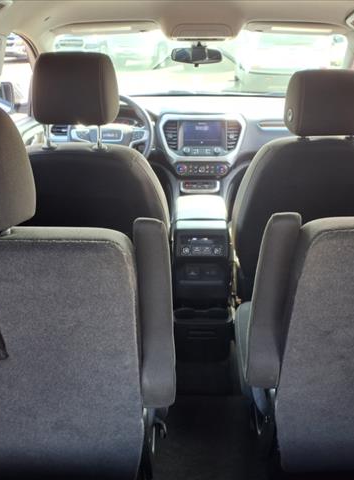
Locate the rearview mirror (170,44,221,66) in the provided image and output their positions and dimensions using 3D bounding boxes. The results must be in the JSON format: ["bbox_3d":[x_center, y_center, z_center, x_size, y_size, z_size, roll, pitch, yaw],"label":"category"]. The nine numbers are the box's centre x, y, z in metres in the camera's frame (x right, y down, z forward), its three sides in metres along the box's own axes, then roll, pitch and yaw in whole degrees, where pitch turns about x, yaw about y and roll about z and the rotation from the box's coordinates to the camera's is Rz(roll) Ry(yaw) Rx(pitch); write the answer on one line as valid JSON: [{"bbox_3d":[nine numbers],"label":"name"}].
[{"bbox_3d":[0.088,-0.834,2.263,0.235,0.075,0.050,4,23,9],"label":"rearview mirror"}]

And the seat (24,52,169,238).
[{"bbox_3d":[-0.314,-0.225,1.977,0.540,1.000,0.760,1,23,1],"label":"seat"}]

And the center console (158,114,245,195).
[{"bbox_3d":[0.095,-0.407,2.302,0.400,0.310,0.270,1,23,1],"label":"center console"}]

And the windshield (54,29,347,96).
[{"bbox_3d":[0.084,-0.911,2.632,1.400,0.080,0.800,1,-6,1],"label":"windshield"}]

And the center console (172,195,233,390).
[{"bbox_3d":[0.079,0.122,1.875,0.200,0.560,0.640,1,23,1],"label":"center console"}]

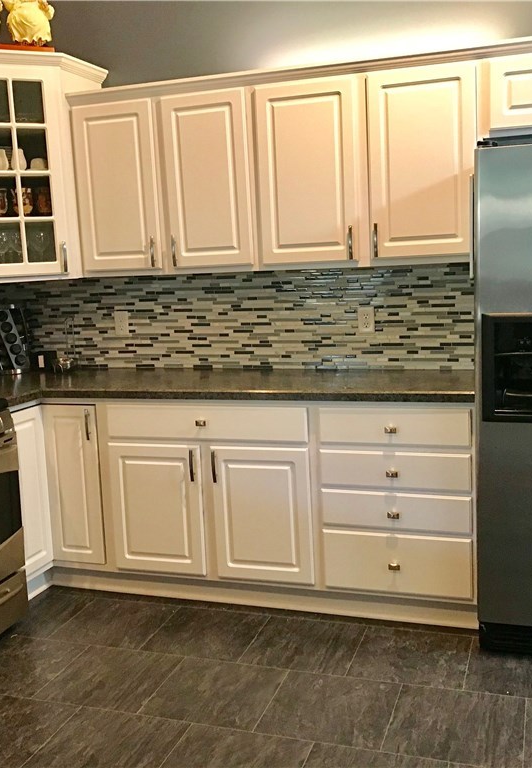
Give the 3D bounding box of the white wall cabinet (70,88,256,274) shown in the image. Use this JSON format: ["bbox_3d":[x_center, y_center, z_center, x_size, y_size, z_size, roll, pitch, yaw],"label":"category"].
[{"bbox_3d":[-0.400,-0.859,3.647,0.838,0.733,0.325,0,10,18],"label":"white wall cabinet"}]

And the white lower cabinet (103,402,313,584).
[{"bbox_3d":[-0.139,0.397,3.647,0.916,0.768,0.615,0,10,19],"label":"white lower cabinet"}]

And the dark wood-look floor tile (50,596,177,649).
[{"bbox_3d":[-0.610,0.977,3.365,0.397,0.010,0.394,0,10,18],"label":"dark wood-look floor tile"}]

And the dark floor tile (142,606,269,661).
[{"bbox_3d":[-0.231,0.978,3.232,0.399,0.010,0.390,0,10,19],"label":"dark floor tile"}]

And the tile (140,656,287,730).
[{"bbox_3d":[-0.167,1.046,2.805,0.399,0.010,0.390,0,10,19],"label":"tile"}]

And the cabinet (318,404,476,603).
[{"bbox_3d":[0.587,0.401,3.402,0.607,0.768,0.615,0,10,19],"label":"cabinet"}]

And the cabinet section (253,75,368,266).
[{"bbox_3d":[0.225,-0.863,3.462,0.450,0.725,0.310,0,9,18],"label":"cabinet section"}]

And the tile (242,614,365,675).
[{"bbox_3d":[0.148,0.980,3.104,0.399,0.010,0.390,0,10,19],"label":"tile"}]

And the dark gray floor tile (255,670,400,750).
[{"bbox_3d":[0.213,1.049,2.681,0.397,0.010,0.394,0,10,18],"label":"dark gray floor tile"}]

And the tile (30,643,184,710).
[{"bbox_3d":[-0.545,1.043,2.933,0.397,0.010,0.394,0,10,18],"label":"tile"}]

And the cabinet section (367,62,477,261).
[{"bbox_3d":[0.635,-0.861,3.325,0.415,0.725,0.310,0,9,18],"label":"cabinet section"}]

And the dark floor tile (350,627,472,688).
[{"bbox_3d":[0.527,0.986,2.986,0.397,0.010,0.394,0,10,18],"label":"dark floor tile"}]

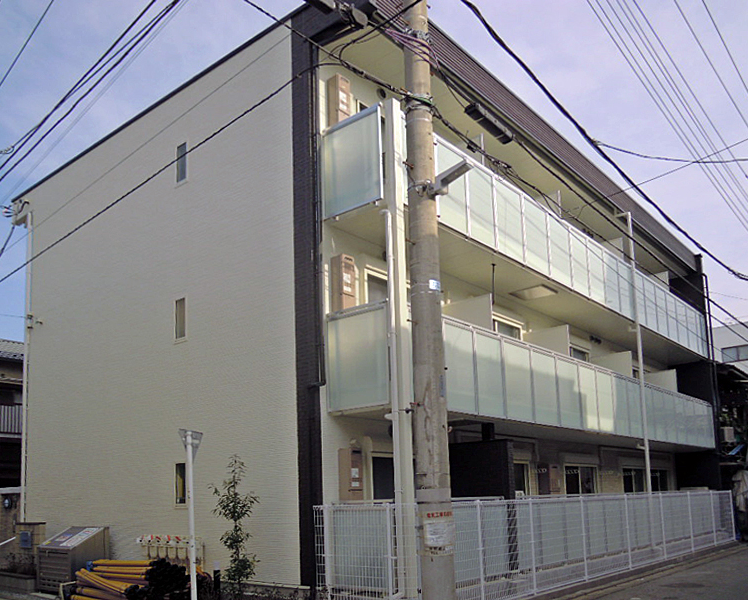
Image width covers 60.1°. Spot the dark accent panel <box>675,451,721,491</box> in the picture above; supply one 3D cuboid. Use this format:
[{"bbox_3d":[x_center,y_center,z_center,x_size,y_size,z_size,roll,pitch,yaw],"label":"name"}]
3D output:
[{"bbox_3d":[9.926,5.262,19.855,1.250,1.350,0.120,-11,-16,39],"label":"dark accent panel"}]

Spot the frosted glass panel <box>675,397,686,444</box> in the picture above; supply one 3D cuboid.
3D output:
[{"bbox_3d":[8.234,3.237,17.385,0.050,1.300,1.000,-11,-16,39],"label":"frosted glass panel"}]

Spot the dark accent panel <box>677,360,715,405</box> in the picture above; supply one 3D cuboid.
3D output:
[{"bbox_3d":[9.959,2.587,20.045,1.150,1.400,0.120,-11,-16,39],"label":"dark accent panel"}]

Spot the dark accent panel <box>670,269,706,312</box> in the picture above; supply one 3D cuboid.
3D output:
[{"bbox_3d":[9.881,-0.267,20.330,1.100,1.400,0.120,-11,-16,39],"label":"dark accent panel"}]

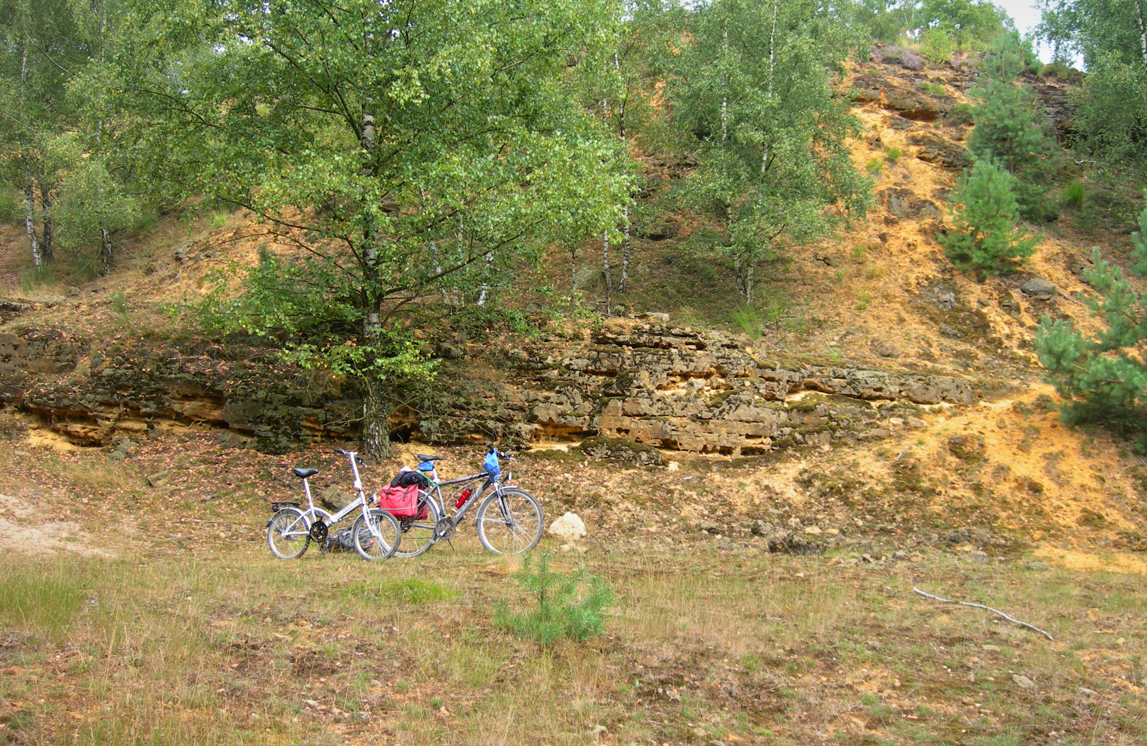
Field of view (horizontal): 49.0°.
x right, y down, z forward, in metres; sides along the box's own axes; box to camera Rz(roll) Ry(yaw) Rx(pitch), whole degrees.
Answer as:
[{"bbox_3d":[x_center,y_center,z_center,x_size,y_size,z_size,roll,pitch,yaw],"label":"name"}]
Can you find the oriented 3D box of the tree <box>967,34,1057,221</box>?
[{"bbox_3d":[8.021,-4.477,23.000,1.650,3.400,1.600,0,-1,0],"label":"tree"}]

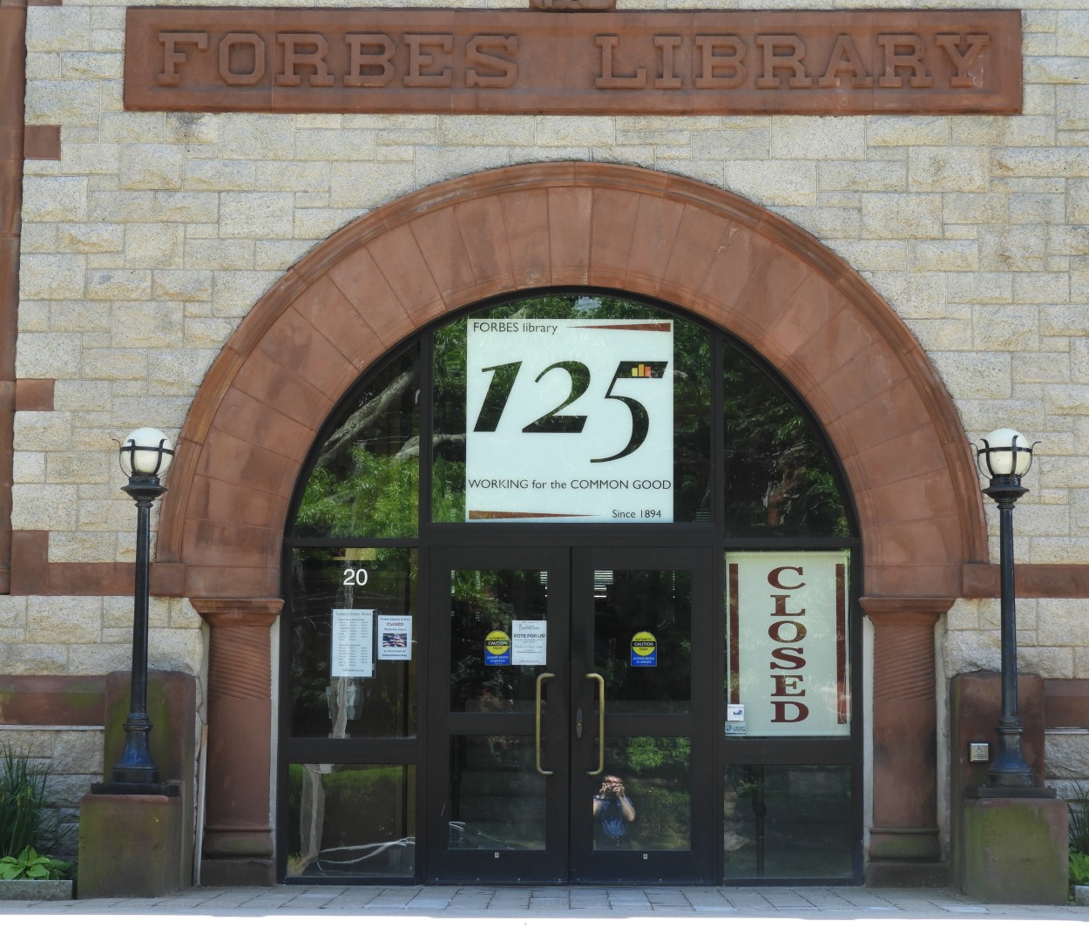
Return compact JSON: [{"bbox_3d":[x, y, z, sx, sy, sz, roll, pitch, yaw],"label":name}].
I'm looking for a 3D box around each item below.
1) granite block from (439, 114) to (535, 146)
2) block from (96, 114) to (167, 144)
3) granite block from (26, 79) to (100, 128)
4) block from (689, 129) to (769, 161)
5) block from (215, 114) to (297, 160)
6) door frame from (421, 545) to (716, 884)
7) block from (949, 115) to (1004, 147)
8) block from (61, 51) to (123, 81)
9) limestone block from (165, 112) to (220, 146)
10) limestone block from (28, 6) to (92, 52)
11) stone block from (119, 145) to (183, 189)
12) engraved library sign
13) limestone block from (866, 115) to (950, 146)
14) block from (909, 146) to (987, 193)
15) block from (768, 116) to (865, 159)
[{"bbox_3d":[-0.359,-2.126,18.274,0.603,0.207,0.160,0,-6,1],"label":"granite block"},{"bbox_3d":[-2.594,-2.142,18.312,0.426,0.195,0.200,0,-6,1],"label":"block"},{"bbox_3d":[-3.047,-2.310,18.452,0.469,0.307,0.200,0,-7,0],"label":"granite block"},{"bbox_3d":[1.161,-2.034,18.277,0.494,0.197,0.200,0,-6,1],"label":"block"},{"bbox_3d":[-1.802,-2.081,18.287,0.499,0.288,0.160,0,-6,1],"label":"block"},{"bbox_3d":[0.154,1.533,18.296,1.824,2.115,0.100,0,-7,1],"label":"door frame"},{"bbox_3d":[2.732,-2.130,18.399,0.334,0.199,0.200,0,-7,0],"label":"block"},{"bbox_3d":[-2.854,-2.540,18.361,0.378,0.190,0.200,0,-6,1],"label":"block"},{"bbox_3d":[-2.228,-2.149,18.429,0.338,0.205,0.200,0,-7,0],"label":"limestone block"},{"bbox_3d":[-3.083,-2.790,18.507,0.411,0.296,0.200,0,-7,0],"label":"limestone block"},{"bbox_3d":[-2.498,-1.913,18.545,0.418,0.299,0.250,0,-7,1],"label":"stone block"},{"bbox_3d":[0.174,-2.556,18.260,5.607,0.675,0.150,0,-6,1],"label":"engraved library sign"},{"bbox_3d":[2.279,-2.119,18.242,0.521,0.200,0.160,0,-6,1],"label":"limestone block"},{"bbox_3d":[2.523,-1.873,18.212,0.490,0.293,0.160,0,-6,1],"label":"block"},{"bbox_3d":[1.711,-2.079,18.269,0.598,0.266,0.200,0,-6,1],"label":"block"}]

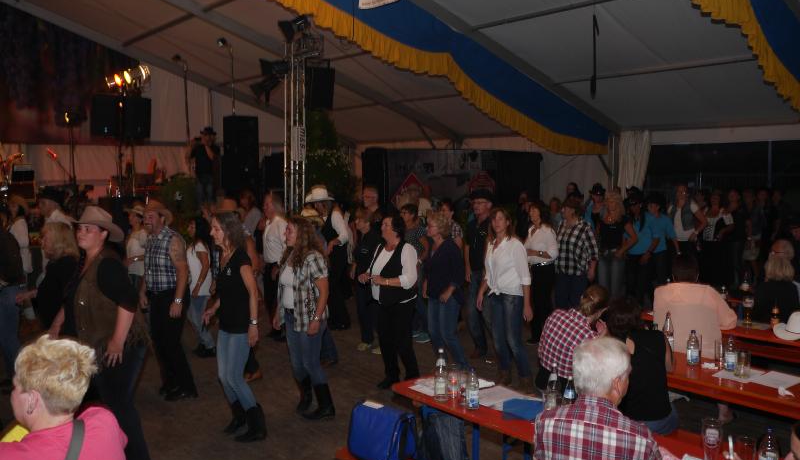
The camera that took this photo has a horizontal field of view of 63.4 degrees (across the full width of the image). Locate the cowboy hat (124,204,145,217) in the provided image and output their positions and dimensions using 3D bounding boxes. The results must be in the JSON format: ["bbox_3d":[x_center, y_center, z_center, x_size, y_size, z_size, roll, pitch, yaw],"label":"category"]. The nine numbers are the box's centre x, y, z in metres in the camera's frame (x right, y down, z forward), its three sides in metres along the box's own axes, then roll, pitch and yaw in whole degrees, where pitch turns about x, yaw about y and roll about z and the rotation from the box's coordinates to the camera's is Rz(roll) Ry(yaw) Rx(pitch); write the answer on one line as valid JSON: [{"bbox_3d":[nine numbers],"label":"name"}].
[{"bbox_3d":[-2.776,-0.220,6.842,0.310,0.140,0.360,5,1,44],"label":"cowboy hat"}]

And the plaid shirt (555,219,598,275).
[{"bbox_3d":[2.046,0.191,7.500,0.300,0.640,0.500,-4,6,-41],"label":"plaid shirt"}]

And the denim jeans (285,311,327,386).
[{"bbox_3d":[-0.798,1.030,5.463,0.340,0.720,0.380,-4,6,-40],"label":"denim jeans"}]

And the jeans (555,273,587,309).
[{"bbox_3d":[1.985,0.891,7.531,0.280,0.930,0.380,-4,6,-41],"label":"jeans"}]

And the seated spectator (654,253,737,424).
[{"bbox_3d":[2.188,0.855,4.760,0.540,1.330,0.740,3,5,38],"label":"seated spectator"}]

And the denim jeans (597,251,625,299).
[{"bbox_3d":[2.832,0.796,8.665,0.400,0.980,0.320,2,5,22],"label":"denim jeans"}]

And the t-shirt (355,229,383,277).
[{"bbox_3d":[-0.344,0.200,7.300,0.430,0.570,0.260,2,5,33],"label":"t-shirt"}]

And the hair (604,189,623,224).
[{"bbox_3d":[2.851,-0.306,8.600,0.260,0.420,0.240,1,5,11],"label":"hair"}]

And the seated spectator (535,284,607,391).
[{"bbox_3d":[1.216,0.996,4.285,0.750,1.290,0.500,-3,6,-37],"label":"seated spectator"}]

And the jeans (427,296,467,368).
[{"bbox_3d":[0.461,0.939,6.420,0.400,0.870,0.370,-3,5,-35],"label":"jeans"}]

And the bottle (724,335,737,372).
[{"bbox_3d":[1.946,0.719,3.810,0.074,0.210,0.074,1,4,24],"label":"bottle"}]

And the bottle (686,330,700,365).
[{"bbox_3d":[1.787,0.714,3.940,0.074,0.208,0.074,1,4,24],"label":"bottle"}]

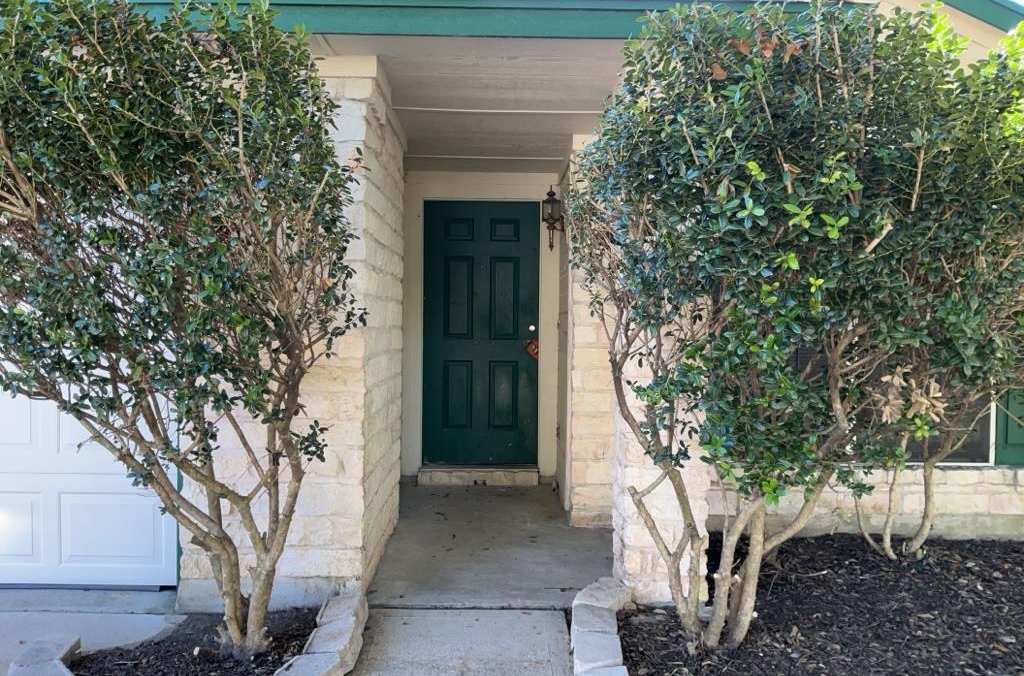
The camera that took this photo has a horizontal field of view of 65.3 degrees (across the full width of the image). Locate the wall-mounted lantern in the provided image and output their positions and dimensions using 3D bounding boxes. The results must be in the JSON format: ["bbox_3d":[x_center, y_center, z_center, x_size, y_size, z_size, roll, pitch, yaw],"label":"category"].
[{"bbox_3d":[0.299,-0.848,5.680,0.165,0.472,0.140,1,0,-3],"label":"wall-mounted lantern"}]

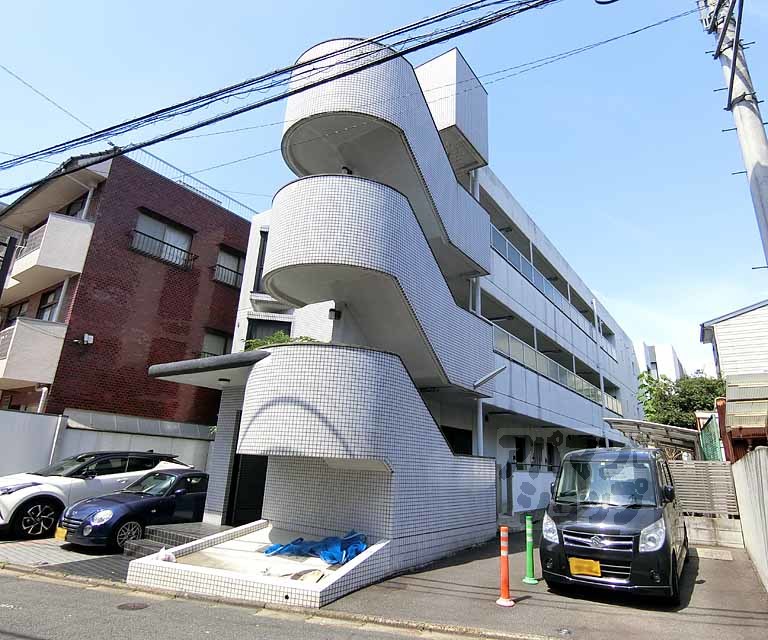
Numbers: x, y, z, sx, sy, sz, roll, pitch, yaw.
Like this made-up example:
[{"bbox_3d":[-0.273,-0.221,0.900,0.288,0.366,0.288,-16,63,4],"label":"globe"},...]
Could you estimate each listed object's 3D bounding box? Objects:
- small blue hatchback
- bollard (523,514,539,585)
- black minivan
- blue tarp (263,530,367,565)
[{"bbox_3d":[-4.222,3.564,8.538,1.475,1.250,3.395,-9,-19,32],"label":"small blue hatchback"},{"bbox_3d":[2.022,3.149,6.054,0.200,0.800,0.200,-9,-21,37],"label":"bollard"},{"bbox_3d":[3.414,2.765,6.445,1.490,1.735,3.395,-12,-20,33],"label":"black minivan"},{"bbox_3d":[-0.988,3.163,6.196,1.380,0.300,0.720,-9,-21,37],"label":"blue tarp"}]

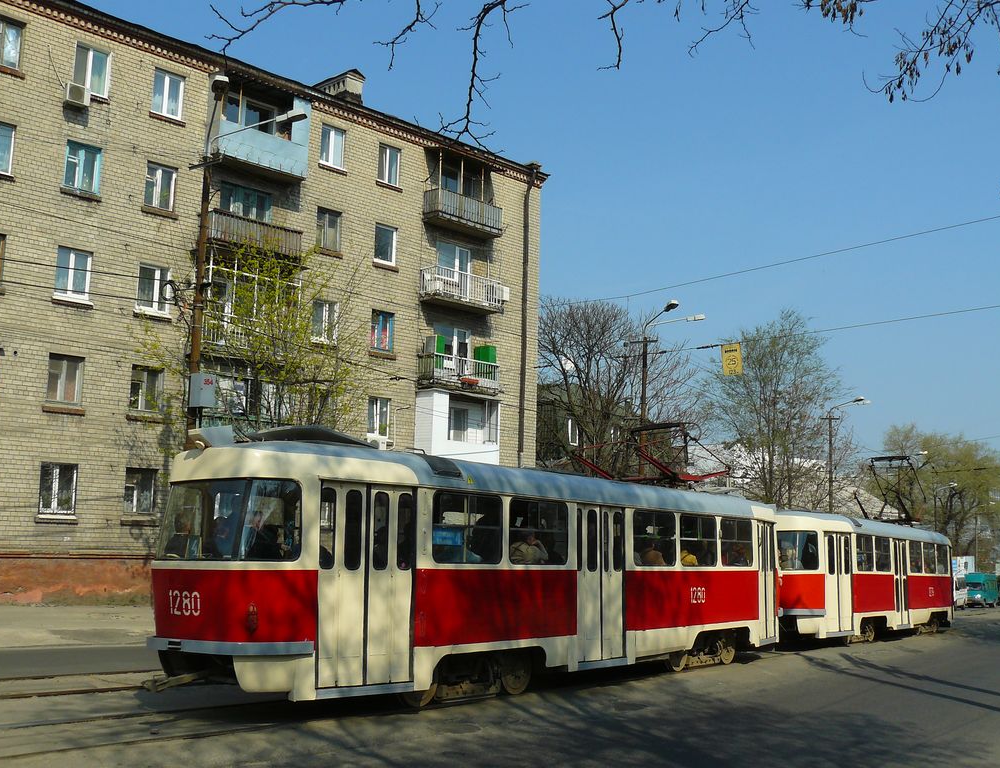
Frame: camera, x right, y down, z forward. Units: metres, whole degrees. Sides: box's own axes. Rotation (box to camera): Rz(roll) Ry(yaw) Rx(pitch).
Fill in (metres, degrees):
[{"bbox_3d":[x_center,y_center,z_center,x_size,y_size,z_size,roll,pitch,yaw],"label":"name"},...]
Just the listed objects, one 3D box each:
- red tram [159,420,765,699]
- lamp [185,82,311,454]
[{"bbox_3d":[0.932,2.926,16.387,2.500,3.120,14.000,-6,-12,37],"label":"red tram"},{"bbox_3d":[-5.285,-0.447,19.804,2.400,9.900,1.900,-8,-13,42],"label":"lamp"}]

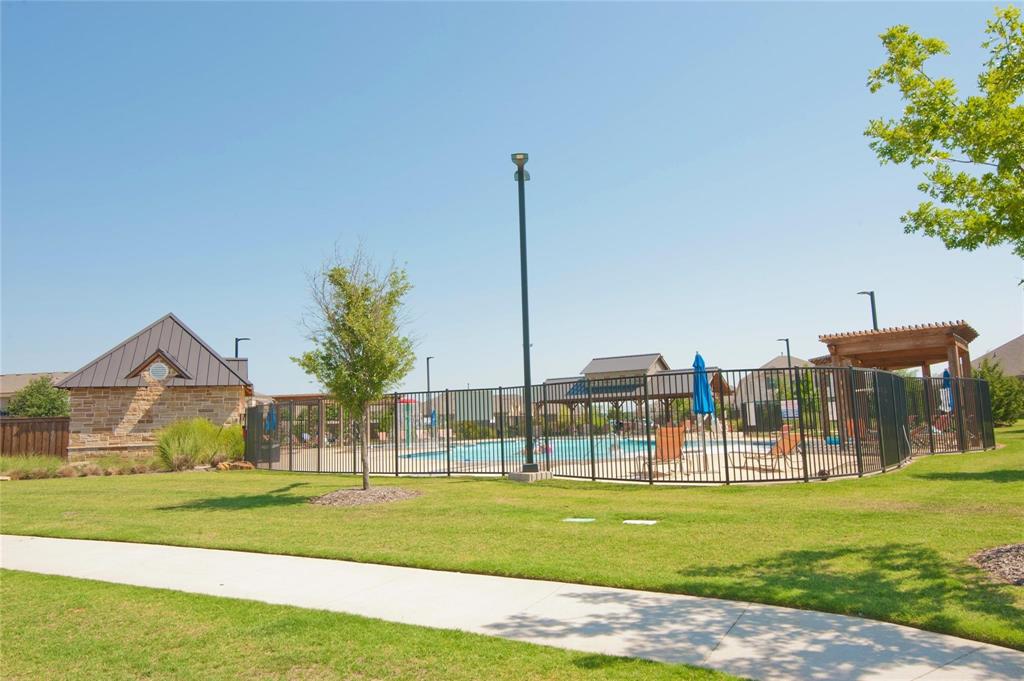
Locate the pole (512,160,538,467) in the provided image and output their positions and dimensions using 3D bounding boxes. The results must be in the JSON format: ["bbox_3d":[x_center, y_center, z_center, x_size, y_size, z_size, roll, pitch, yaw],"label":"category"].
[{"bbox_3d":[0.224,-0.637,13.225,0.340,6.277,0.420,-2,-7,0],"label":"pole"}]

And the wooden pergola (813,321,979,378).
[{"bbox_3d":[12.417,1.541,21.461,3.750,3.400,4.400,-7,-9,38],"label":"wooden pergola"}]

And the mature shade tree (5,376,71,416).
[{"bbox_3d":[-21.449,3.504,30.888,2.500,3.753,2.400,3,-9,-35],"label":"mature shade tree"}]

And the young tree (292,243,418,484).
[{"bbox_3d":[-2.974,0.492,12.797,2.200,4.535,2.150,-2,-7,0],"label":"young tree"}]

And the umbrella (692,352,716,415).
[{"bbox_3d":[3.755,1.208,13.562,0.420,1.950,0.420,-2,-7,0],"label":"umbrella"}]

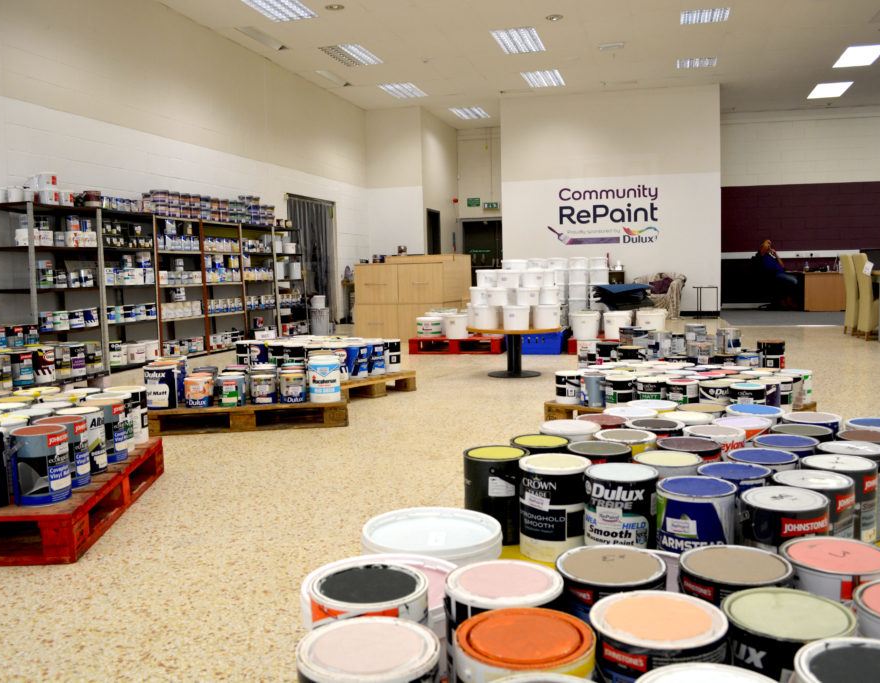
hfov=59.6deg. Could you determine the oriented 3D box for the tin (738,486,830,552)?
[{"bbox_3d":[0.793,0.474,1.771,0.184,0.230,0.184,-1,5,0],"label":"tin"}]

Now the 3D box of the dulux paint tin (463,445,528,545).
[{"bbox_3d":[0.160,0.426,2.146,0.185,0.233,0.185,0,6,7],"label":"dulux paint tin"}]

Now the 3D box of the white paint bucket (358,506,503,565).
[{"bbox_3d":[-0.016,0.552,1.714,0.309,0.285,0.309,-1,5,-1],"label":"white paint bucket"}]

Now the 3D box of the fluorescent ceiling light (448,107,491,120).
[{"bbox_3d":[0.643,-4.702,15.741,0.600,0.080,1.200,1,6,16],"label":"fluorescent ceiling light"}]

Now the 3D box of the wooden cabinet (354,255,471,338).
[{"bbox_3d":[-0.344,-0.598,10.387,1.252,1.125,1.067,1,6,21],"label":"wooden cabinet"}]

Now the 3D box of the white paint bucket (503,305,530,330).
[{"bbox_3d":[0.653,-0.210,6.541,0.234,0.210,0.234,-1,5,0],"label":"white paint bucket"}]

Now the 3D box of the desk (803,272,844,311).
[{"bbox_3d":[7.687,-0.985,15.246,0.950,0.740,0.850,1,6,16],"label":"desk"}]

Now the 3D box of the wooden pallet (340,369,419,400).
[{"bbox_3d":[-0.893,0.304,5.973,1.200,0.144,0.800,4,7,42],"label":"wooden pallet"}]

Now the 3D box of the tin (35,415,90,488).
[{"bbox_3d":[-1.351,0.393,2.755,0.178,0.222,0.178,0,5,0],"label":"tin"}]

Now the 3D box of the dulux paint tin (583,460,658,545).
[{"bbox_3d":[0.474,0.456,2.003,0.184,0.230,0.184,-1,5,0],"label":"dulux paint tin"}]

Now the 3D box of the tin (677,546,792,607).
[{"bbox_3d":[0.512,0.498,1.339,0.183,0.230,0.183,1,6,21],"label":"tin"}]

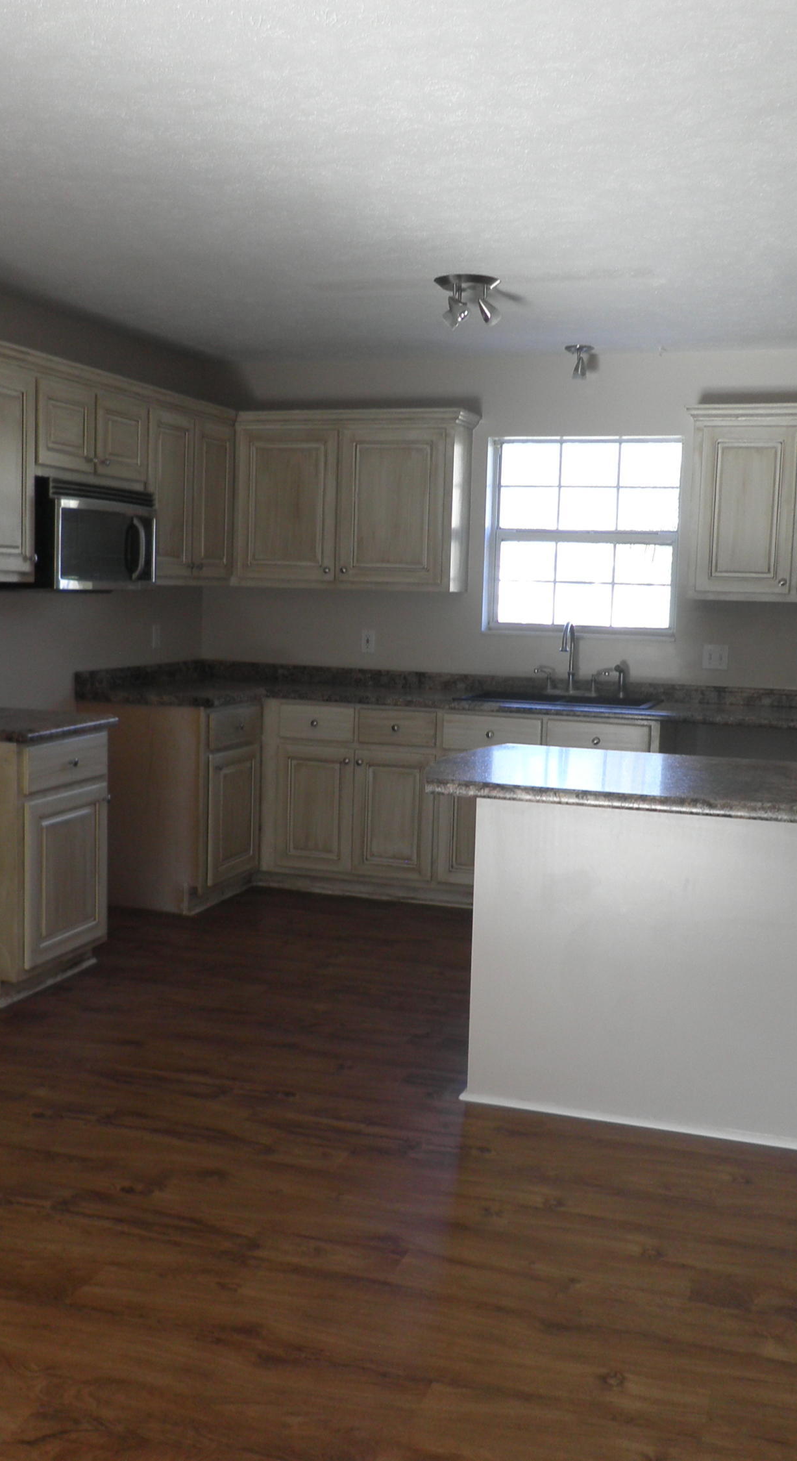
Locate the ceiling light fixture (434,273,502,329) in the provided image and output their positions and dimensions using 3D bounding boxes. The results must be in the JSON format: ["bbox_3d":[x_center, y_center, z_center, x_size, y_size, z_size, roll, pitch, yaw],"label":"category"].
[{"bbox_3d":[0.232,-1.439,4.577,0.225,0.165,0.225,1,6,0],"label":"ceiling light fixture"}]

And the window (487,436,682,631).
[{"bbox_3d":[0.832,-0.877,6.123,0.885,0.880,0.100,4,7,19],"label":"window"}]

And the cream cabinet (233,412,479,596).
[{"bbox_3d":[-0.210,-1.059,6.255,1.127,0.791,0.327,4,7,19],"label":"cream cabinet"}]

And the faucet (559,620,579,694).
[{"bbox_3d":[0.757,-0.318,5.992,0.055,0.320,0.190,4,7,19],"label":"faucet"}]

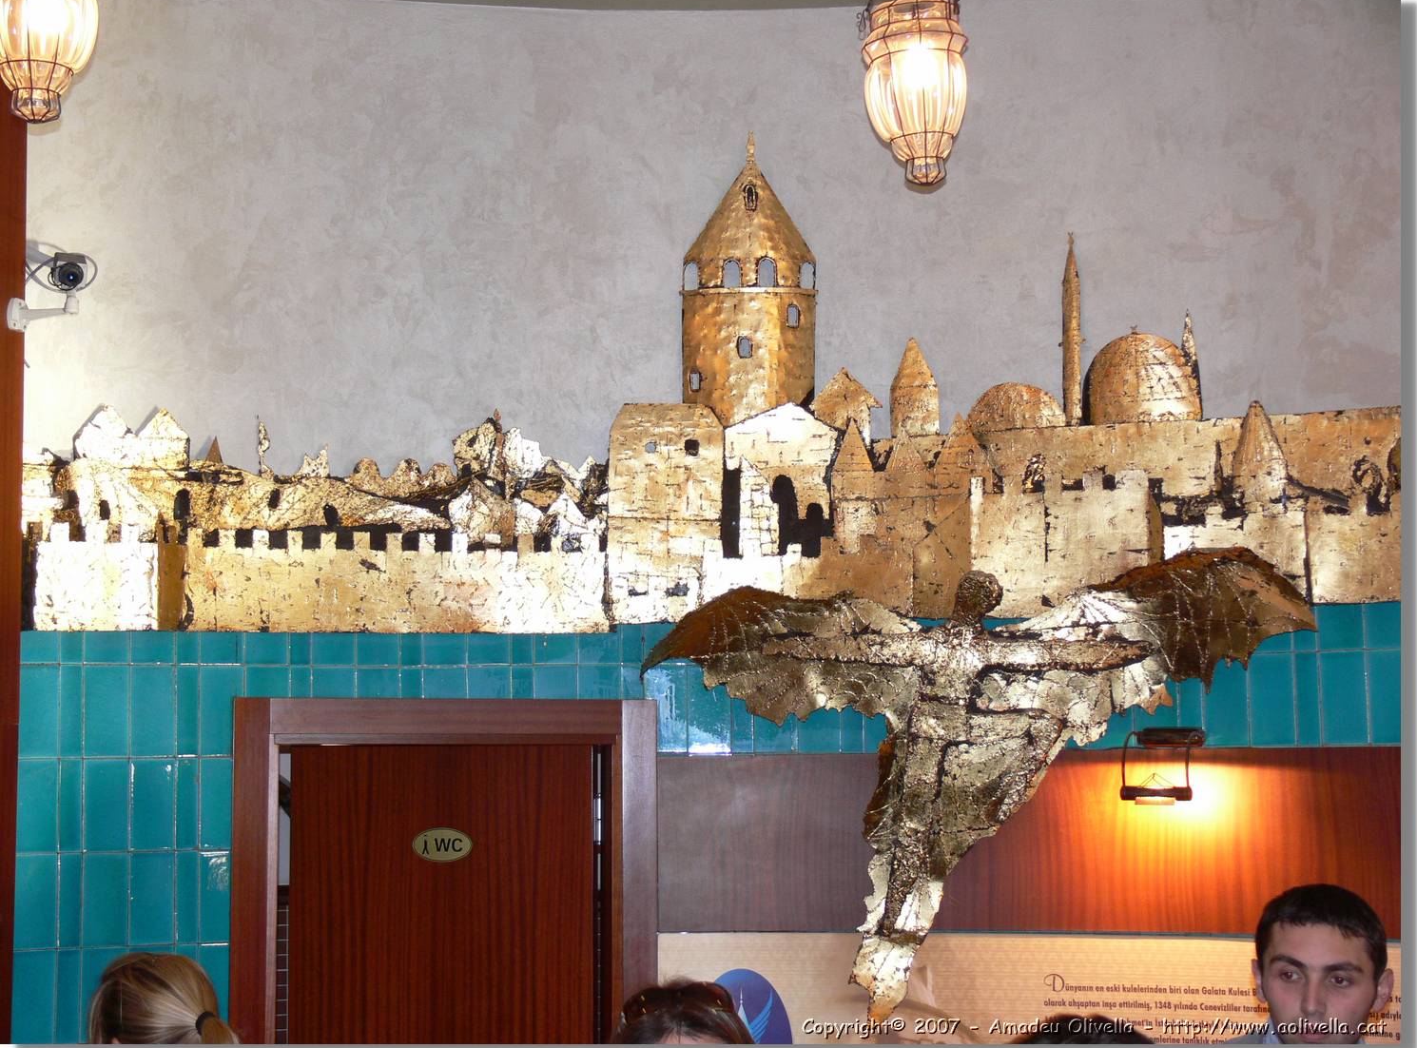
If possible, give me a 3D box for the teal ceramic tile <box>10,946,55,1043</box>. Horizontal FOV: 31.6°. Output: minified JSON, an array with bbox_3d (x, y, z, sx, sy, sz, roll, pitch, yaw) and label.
[{"bbox_3d":[-1.468,1.026,5.429,0.096,0.200,0.010,1,-6,-14],"label":"teal ceramic tile"}]

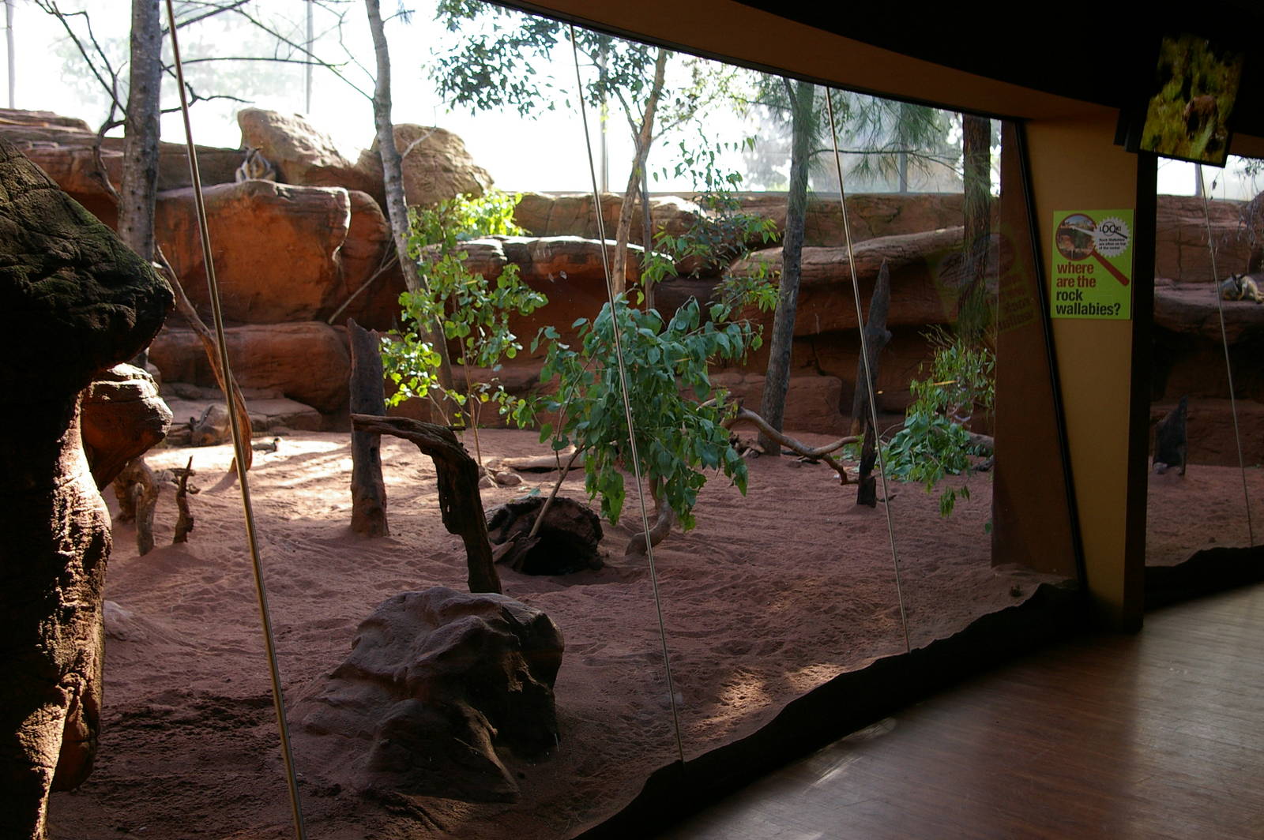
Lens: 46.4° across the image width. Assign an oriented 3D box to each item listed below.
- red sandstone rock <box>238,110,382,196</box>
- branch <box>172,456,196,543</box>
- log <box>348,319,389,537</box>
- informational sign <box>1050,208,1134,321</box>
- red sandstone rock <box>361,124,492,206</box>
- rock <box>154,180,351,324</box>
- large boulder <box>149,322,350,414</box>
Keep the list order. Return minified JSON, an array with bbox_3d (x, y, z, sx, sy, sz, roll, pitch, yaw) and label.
[{"bbox_3d":[-3.787,-3.124,17.200,1.700,1.050,1.300,-1,5,-6],"label":"red sandstone rock"},{"bbox_3d":[-2.733,0.492,9.000,0.150,0.530,0.120,-1,5,-9],"label":"branch"},{"bbox_3d":[-1.649,0.049,9.200,0.240,1.370,0.230,0,5,-5],"label":"log"},{"bbox_3d":[2.452,-0.828,7.850,0.413,0.582,0.012,2,5,26],"label":"informational sign"},{"bbox_3d":[-2.443,-2.997,17.400,1.580,1.000,1.300,0,5,-4],"label":"red sandstone rock"},{"bbox_3d":[-4.172,-1.903,16.800,2.500,1.650,1.700,-1,5,-7],"label":"rock"},{"bbox_3d":[-4.296,-0.586,16.500,2.300,1.020,1.400,-1,5,-7],"label":"large boulder"}]

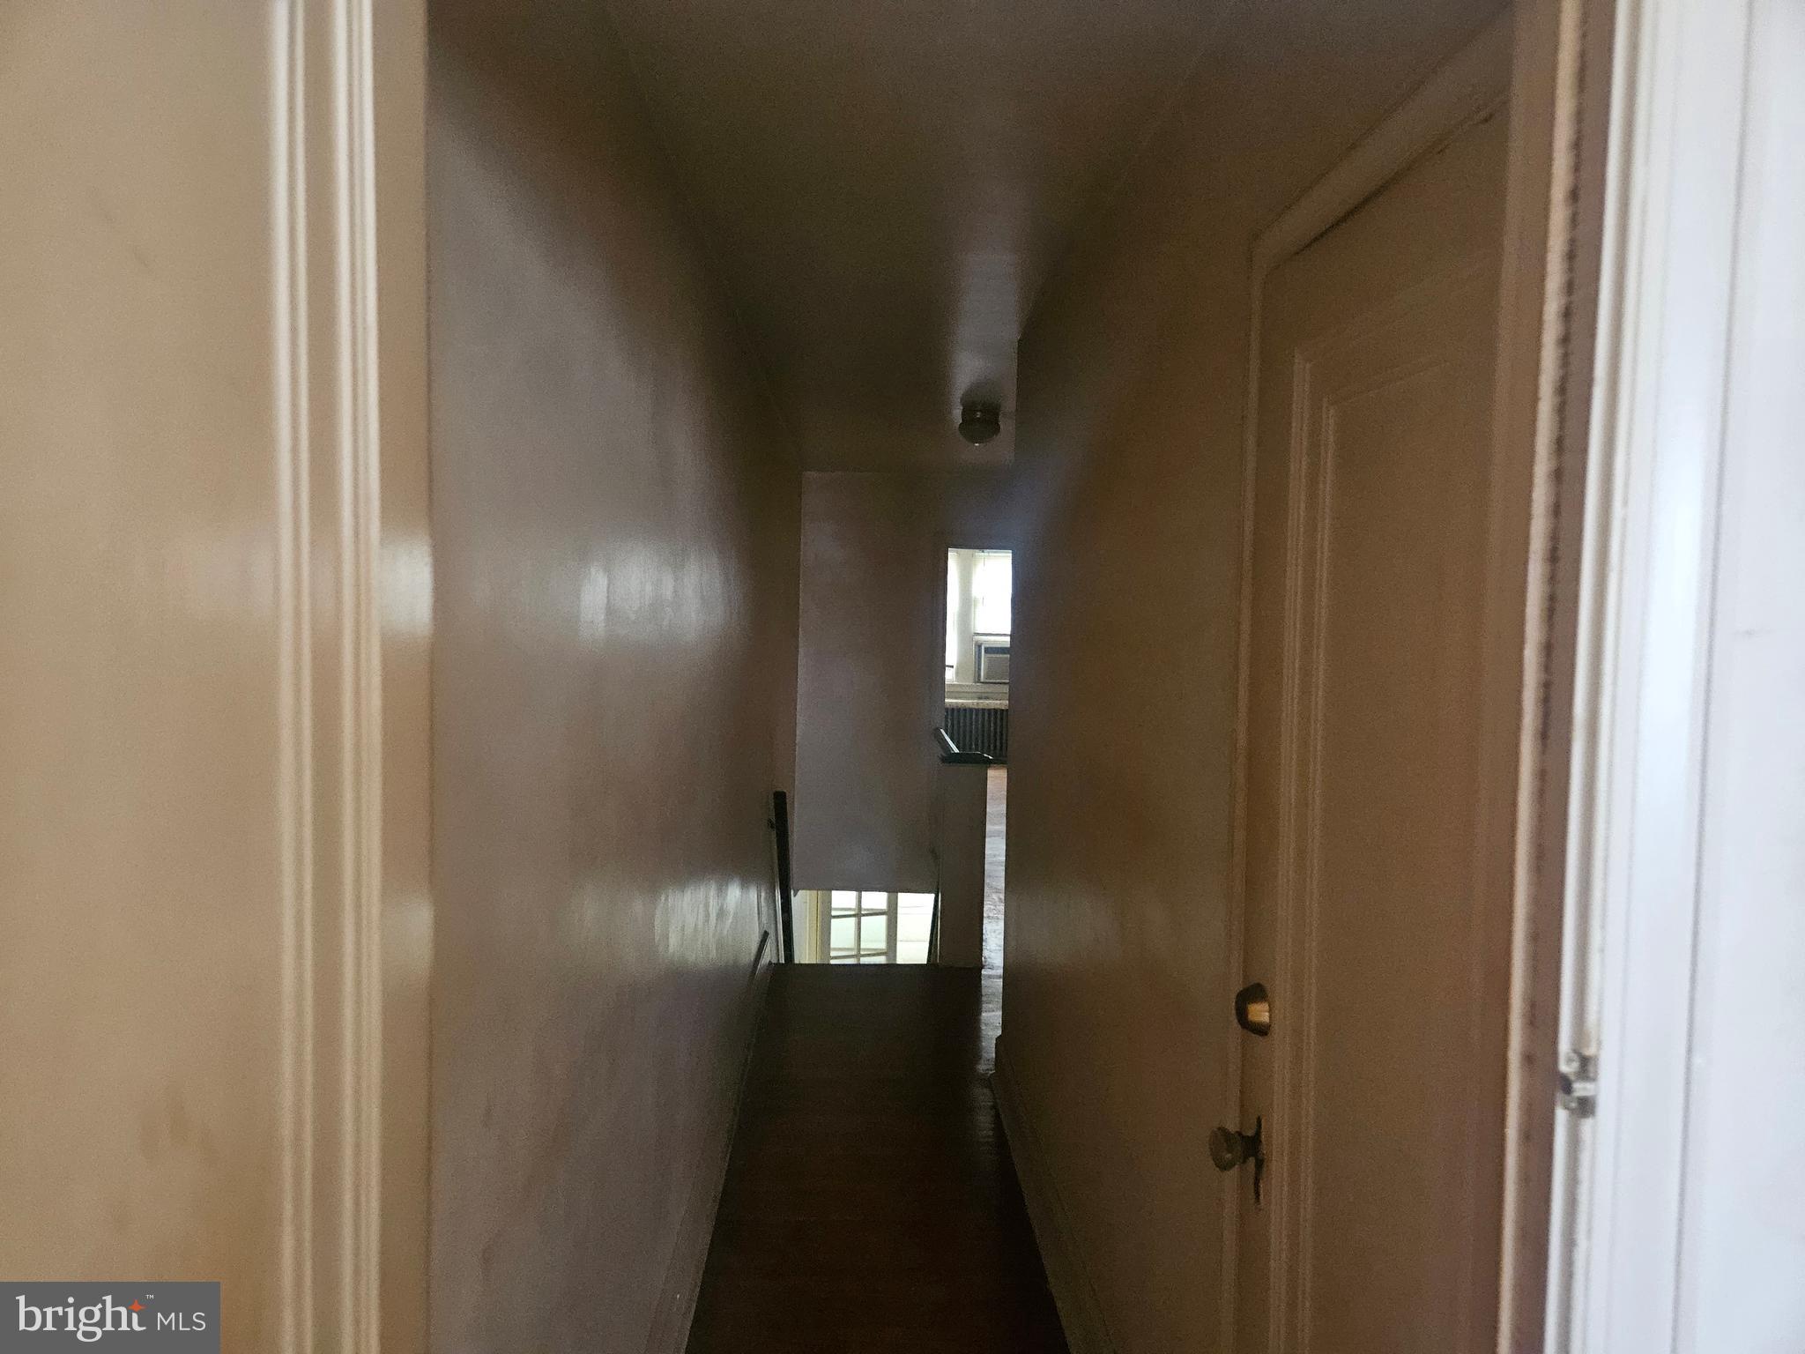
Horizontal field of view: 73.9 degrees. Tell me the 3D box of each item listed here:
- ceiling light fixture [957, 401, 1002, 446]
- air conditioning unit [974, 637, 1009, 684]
[{"bbox_3d":[0.342,-1.104,5.274,0.183,0.172,0.183,1,4,-2],"label":"ceiling light fixture"},{"bbox_3d":[1.108,-0.154,12.814,0.580,0.386,0.480,1,4,-2],"label":"air conditioning unit"}]

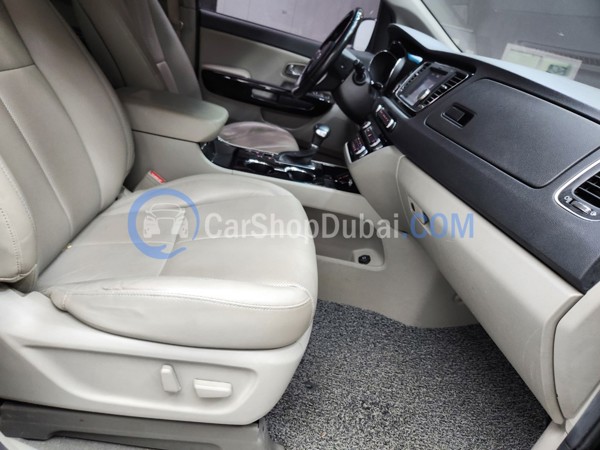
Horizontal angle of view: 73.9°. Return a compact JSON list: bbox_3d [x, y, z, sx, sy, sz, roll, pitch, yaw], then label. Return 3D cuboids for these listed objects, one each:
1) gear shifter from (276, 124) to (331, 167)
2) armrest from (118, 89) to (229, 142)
[{"bbox_3d":[0.011,-0.265,1.264,0.150,0.138,0.075,9,26,-12],"label":"gear shifter"},{"bbox_3d":[-0.387,-0.323,1.143,0.360,0.075,0.235,9,26,-12],"label":"armrest"}]

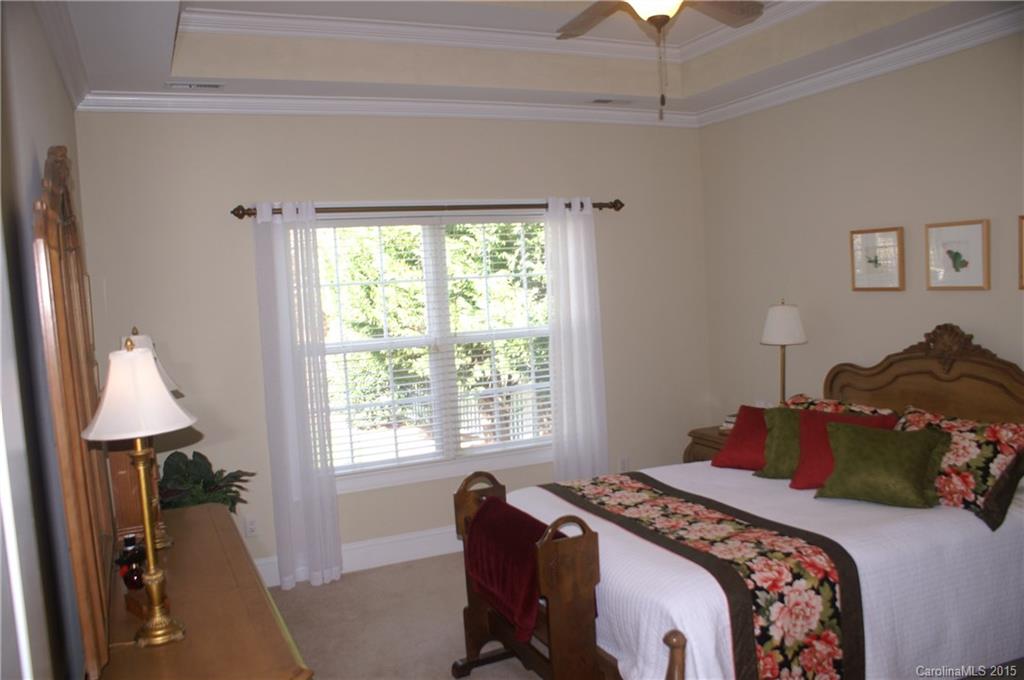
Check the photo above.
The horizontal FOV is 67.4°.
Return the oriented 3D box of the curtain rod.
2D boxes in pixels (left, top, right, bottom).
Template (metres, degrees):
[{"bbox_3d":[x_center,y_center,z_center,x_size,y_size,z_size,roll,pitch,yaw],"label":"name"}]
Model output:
[{"bbox_3d":[-0.377,-0.788,4.579,2.470,0.072,0.080,-6,6,-24],"label":"curtain rod"}]

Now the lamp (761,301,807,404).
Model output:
[{"bbox_3d":[1.597,0.160,4.527,0.280,0.800,0.280,-6,6,-24],"label":"lamp"}]

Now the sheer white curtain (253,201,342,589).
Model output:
[{"bbox_3d":[-1.196,0.323,4.284,0.385,2.150,0.100,-6,6,-24],"label":"sheer white curtain"}]

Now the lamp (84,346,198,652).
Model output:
[{"bbox_3d":[-0.936,0.394,1.959,0.293,0.790,0.293,-6,6,-24],"label":"lamp"}]

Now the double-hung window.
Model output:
[{"bbox_3d":[-0.410,-0.016,4.737,1.720,1.500,0.060,-6,6,-24],"label":"double-hung window"}]

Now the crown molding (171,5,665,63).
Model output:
[{"bbox_3d":[-0.261,-1.605,4.107,2.860,0.085,0.085,-6,6,-24],"label":"crown molding"}]

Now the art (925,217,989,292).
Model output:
[{"bbox_3d":[2.171,-0.406,3.736,0.027,0.331,0.310,-6,6,-24],"label":"art"}]

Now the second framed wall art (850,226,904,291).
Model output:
[{"bbox_3d":[1.983,-0.431,4.147,0.027,0.333,0.329,-6,6,-24],"label":"second framed wall art"}]

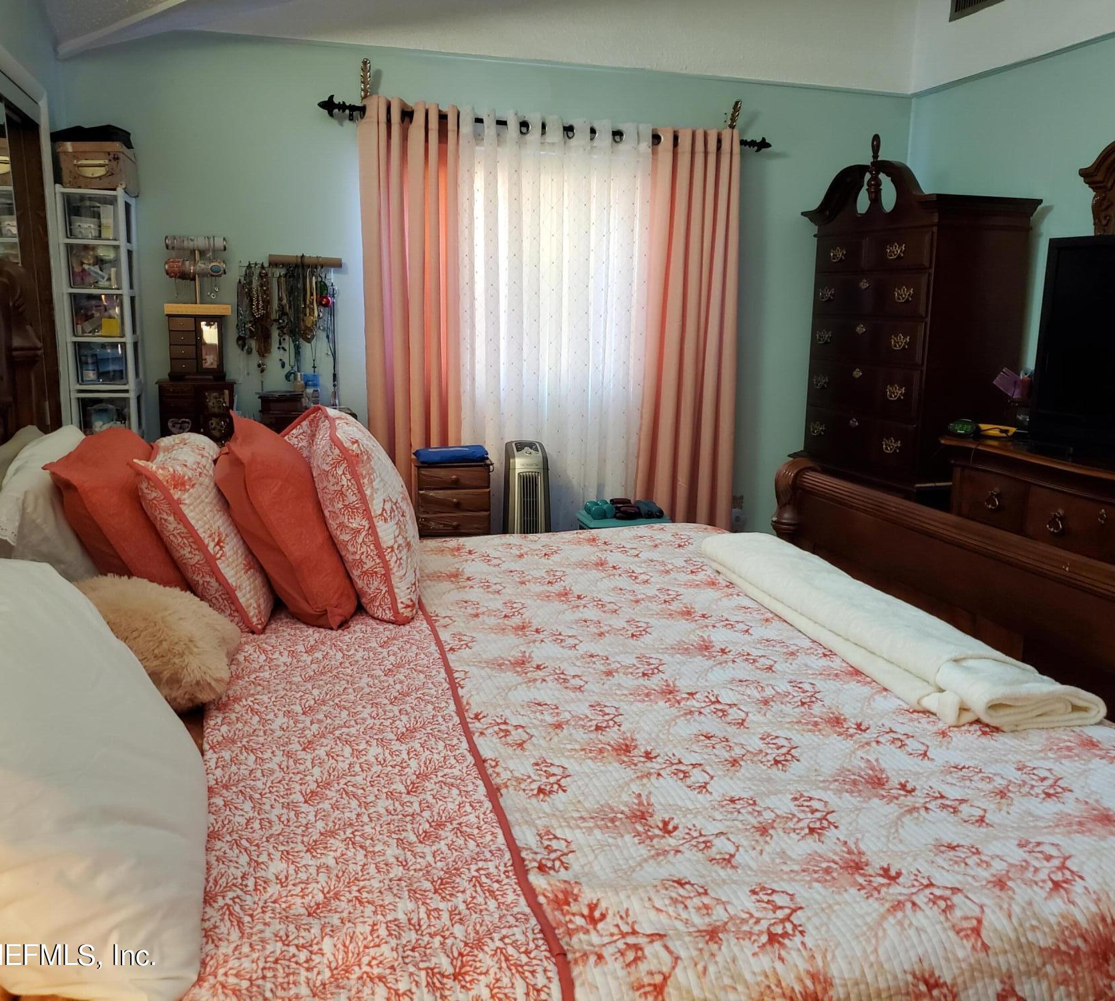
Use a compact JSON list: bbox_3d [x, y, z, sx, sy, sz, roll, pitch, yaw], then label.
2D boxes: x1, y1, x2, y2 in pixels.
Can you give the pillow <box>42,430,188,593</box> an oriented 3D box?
[{"bbox_3d":[-0.982,0.054,2.343,0.170,0.460,0.610,-33,18,-8],"label":"pillow"}]

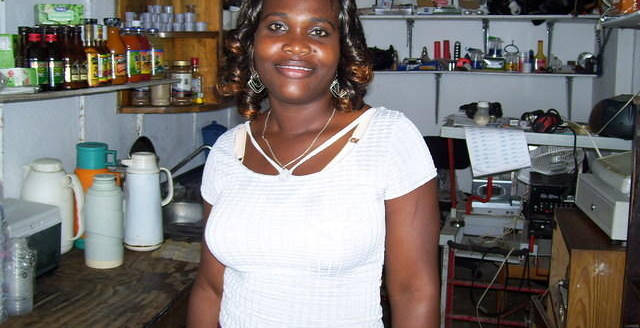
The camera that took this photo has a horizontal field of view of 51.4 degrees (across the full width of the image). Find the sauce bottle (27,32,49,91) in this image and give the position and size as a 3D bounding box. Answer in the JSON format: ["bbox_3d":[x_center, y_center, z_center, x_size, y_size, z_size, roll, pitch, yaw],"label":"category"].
[{"bbox_3d":[-0.755,-0.281,1.783,0.050,0.162,0.050,-7,13,-41],"label":"sauce bottle"}]

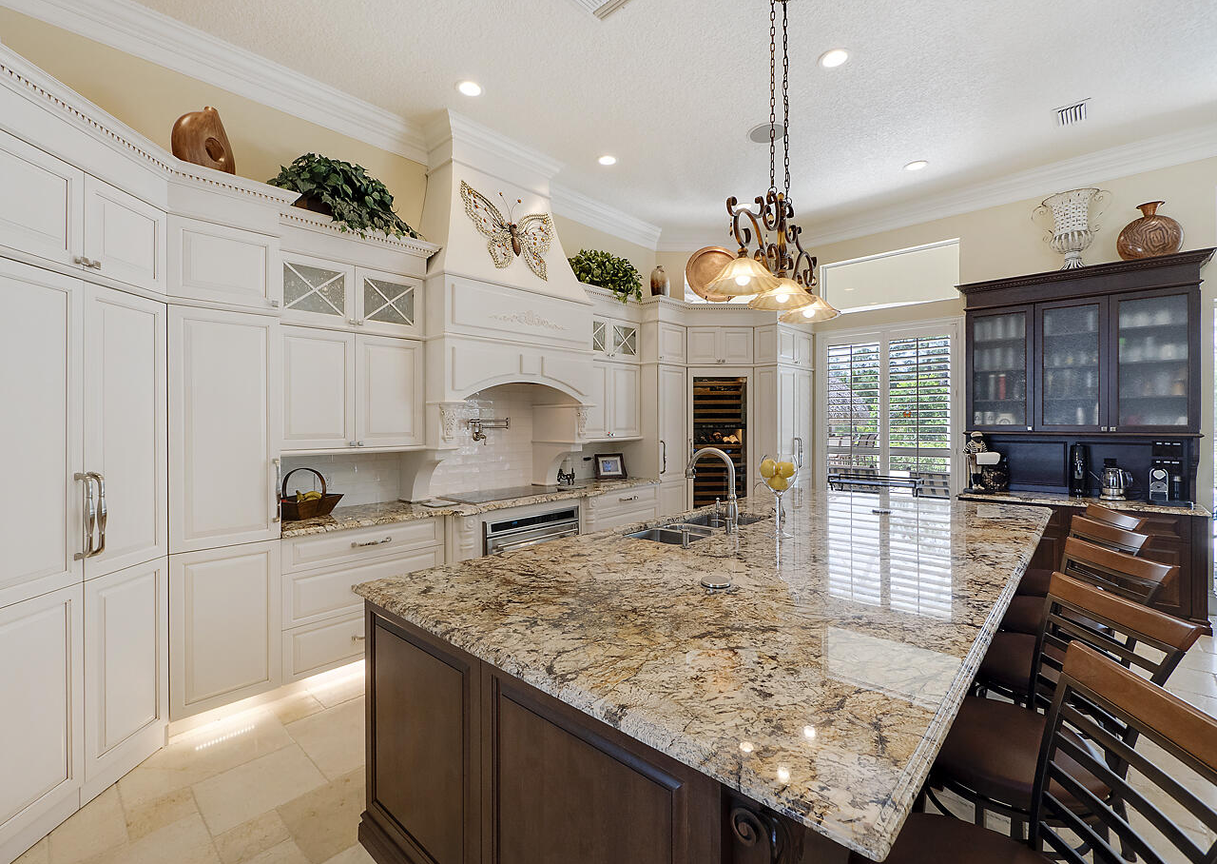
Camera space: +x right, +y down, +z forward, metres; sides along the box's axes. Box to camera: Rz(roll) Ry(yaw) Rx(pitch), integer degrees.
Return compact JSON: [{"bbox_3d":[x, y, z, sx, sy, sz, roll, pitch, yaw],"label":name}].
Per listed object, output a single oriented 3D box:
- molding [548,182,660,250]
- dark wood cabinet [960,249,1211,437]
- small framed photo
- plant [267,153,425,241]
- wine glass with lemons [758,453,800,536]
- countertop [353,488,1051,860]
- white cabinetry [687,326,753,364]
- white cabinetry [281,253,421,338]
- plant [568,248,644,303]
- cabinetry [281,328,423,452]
[{"bbox_3d":[0.000,-2.415,5.620,0.180,0.190,1.880,1,1,45],"label":"molding"},{"bbox_3d":[3.905,-0.655,4.170,1.430,1.320,0.420,1,1,40],"label":"dark wood cabinet"},{"bbox_3d":[0.023,0.333,4.720,0.305,0.250,0.060,0,-11,-20],"label":"small framed photo"},{"bbox_3d":[-1.644,-1.444,3.139,0.420,0.460,0.870,1,2,45],"label":"plant"},{"bbox_3d":[0.863,0.319,2.483,0.188,0.410,0.188,0,1,0],"label":"wine glass with lemons"},{"bbox_3d":[1.102,0.577,2.621,1.680,0.050,3.800,1,2,44],"label":"countertop"},{"bbox_3d":[1.154,-0.888,5.320,0.690,0.390,0.500,0,1,-1],"label":"white cabinetry"},{"bbox_3d":[-1.705,-0.835,3.202,0.330,0.440,0.870,1,1,45],"label":"white cabinetry"},{"bbox_3d":[-0.053,-1.479,4.737,0.420,0.460,0.840,1,2,45],"label":"plant"},{"bbox_3d":[-1.696,-0.268,3.214,0.360,0.730,0.860,1,2,45],"label":"cabinetry"}]

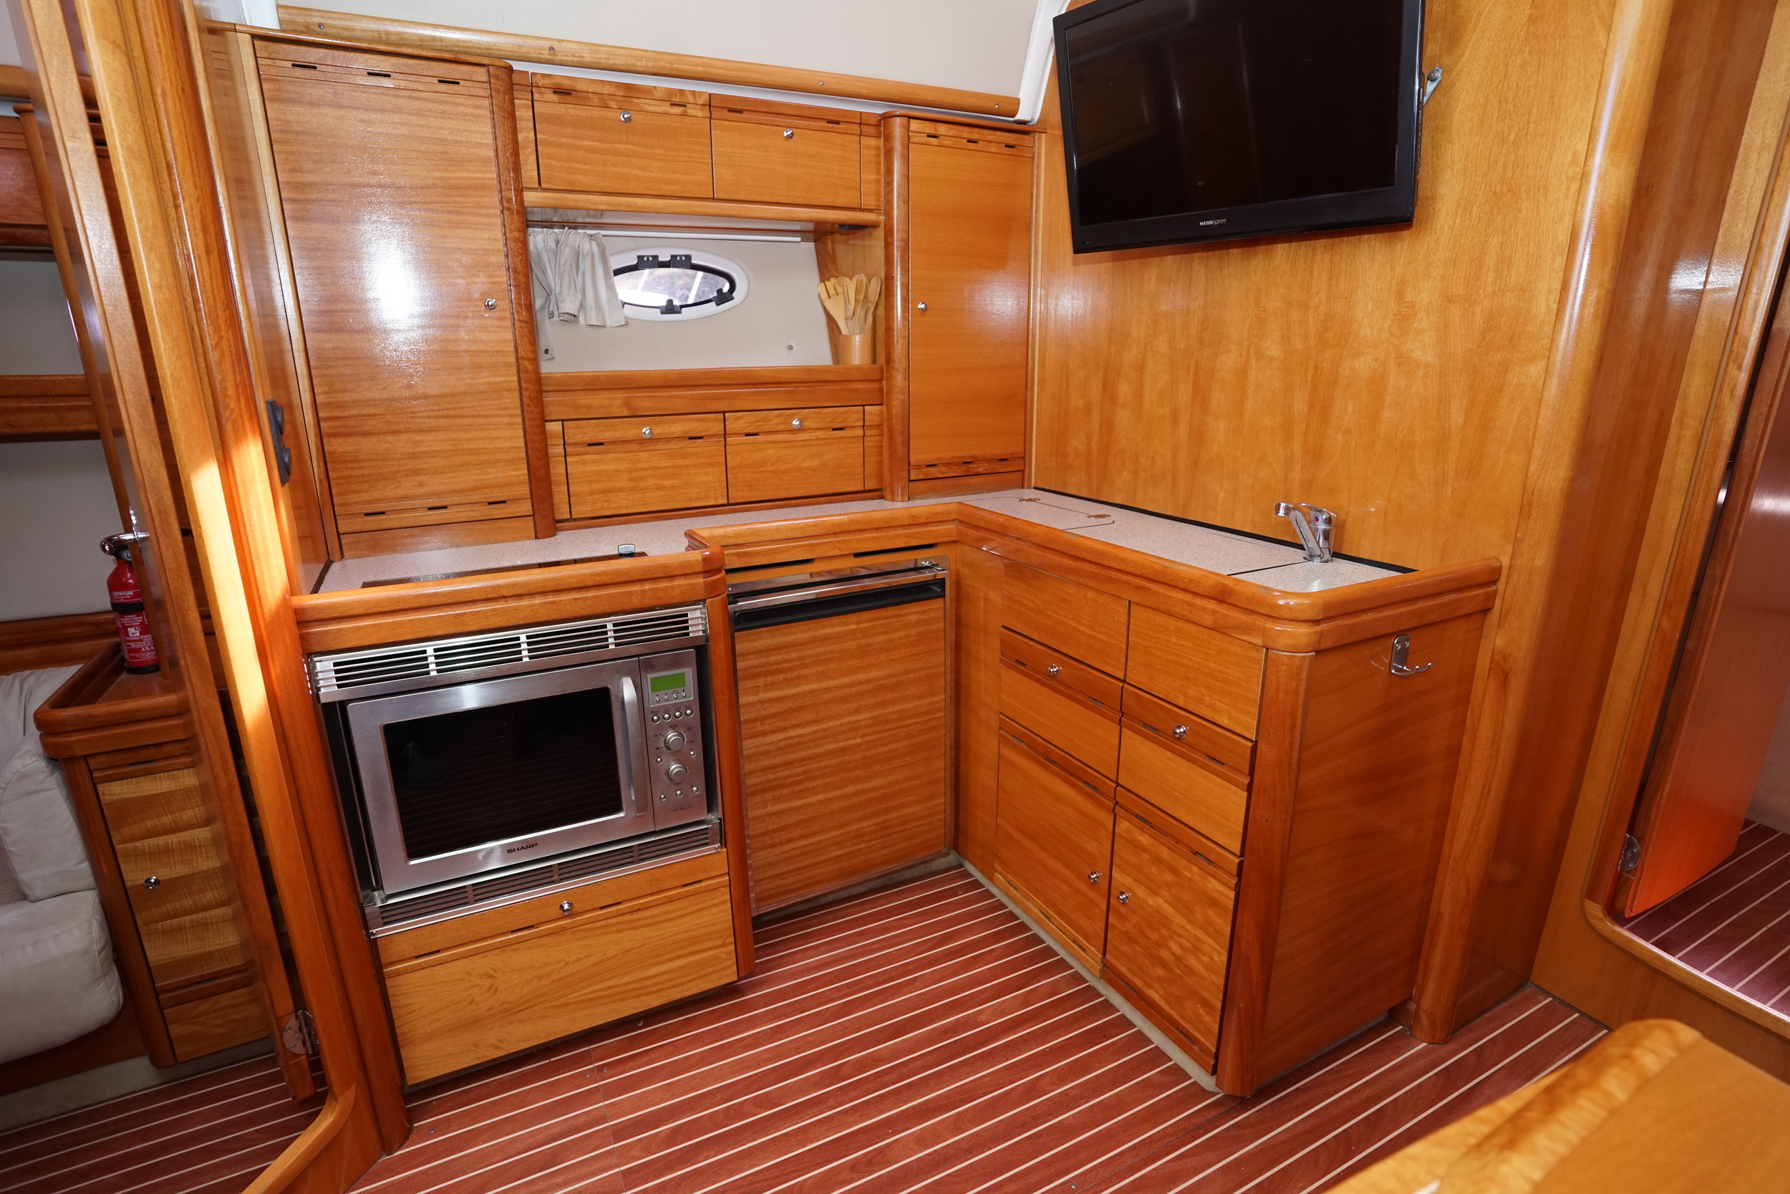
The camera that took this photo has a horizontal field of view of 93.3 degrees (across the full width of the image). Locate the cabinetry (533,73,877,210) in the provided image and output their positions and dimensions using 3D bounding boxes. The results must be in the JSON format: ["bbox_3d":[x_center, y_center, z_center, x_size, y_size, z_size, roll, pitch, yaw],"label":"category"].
[{"bbox_3d":[-0.442,-0.962,1.901,0.760,0.211,0.320,-9,17,-26],"label":"cabinetry"}]

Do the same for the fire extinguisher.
[{"bbox_3d":[-1.512,0.015,1.693,0.088,0.280,0.090,-8,17,-24],"label":"fire extinguisher"}]

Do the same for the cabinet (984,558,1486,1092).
[{"bbox_3d":[0.580,0.351,1.768,0.450,0.830,0.773,-9,18,-27],"label":"cabinet"}]

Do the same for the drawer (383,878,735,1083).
[{"bbox_3d":[-0.637,0.608,1.642,0.568,0.290,0.320,-8,17,-24],"label":"drawer"}]

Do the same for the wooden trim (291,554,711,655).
[{"bbox_3d":[-0.587,-0.001,1.336,0.595,0.088,0.050,-8,18,-25],"label":"wooden trim"}]

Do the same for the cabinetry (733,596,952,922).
[{"bbox_3d":[-0.100,0.344,1.875,0.488,0.640,0.040,-8,17,-24],"label":"cabinetry"}]

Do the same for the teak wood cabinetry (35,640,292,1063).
[{"bbox_3d":[-1.249,0.446,1.575,0.280,0.690,0.360,-8,18,-25],"label":"teak wood cabinetry"}]

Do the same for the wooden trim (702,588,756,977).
[{"bbox_3d":[-0.306,0.372,1.602,0.044,0.800,0.047,-8,18,-25],"label":"wooden trim"}]

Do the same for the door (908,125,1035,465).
[{"bbox_3d":[0.186,-0.704,2.077,0.343,0.800,0.022,-8,18,-25],"label":"door"}]

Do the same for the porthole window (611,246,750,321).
[{"bbox_3d":[-0.574,-0.802,2.159,0.410,0.196,0.050,-8,-1,-24],"label":"porthole window"}]

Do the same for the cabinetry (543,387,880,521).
[{"bbox_3d":[-0.420,-0.358,2.015,0.773,0.280,0.225,-8,18,-25],"label":"cabinetry"}]

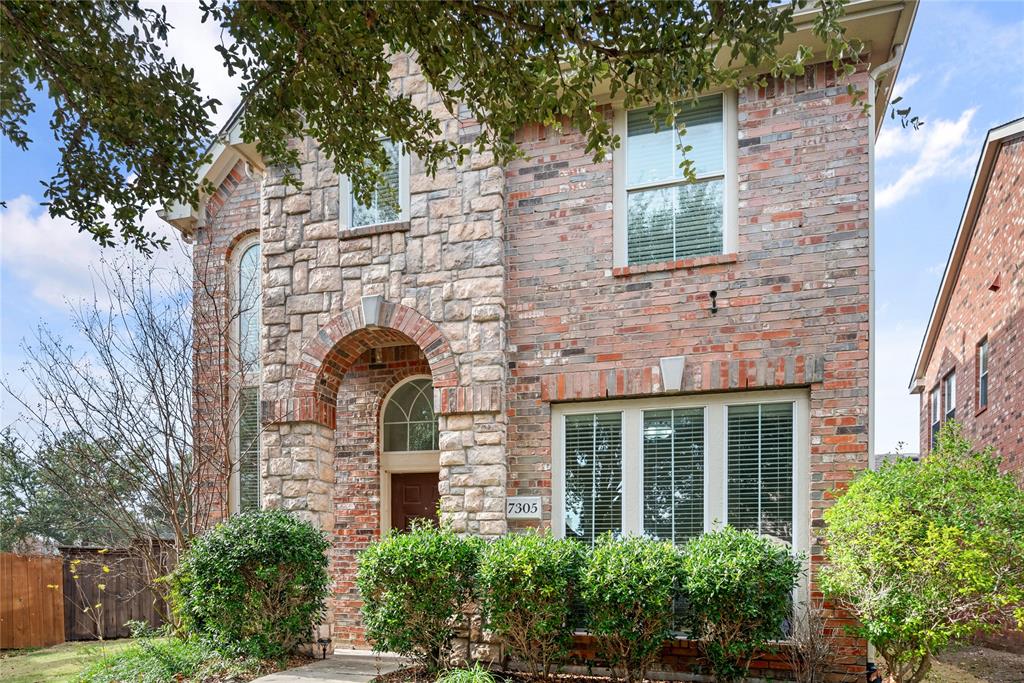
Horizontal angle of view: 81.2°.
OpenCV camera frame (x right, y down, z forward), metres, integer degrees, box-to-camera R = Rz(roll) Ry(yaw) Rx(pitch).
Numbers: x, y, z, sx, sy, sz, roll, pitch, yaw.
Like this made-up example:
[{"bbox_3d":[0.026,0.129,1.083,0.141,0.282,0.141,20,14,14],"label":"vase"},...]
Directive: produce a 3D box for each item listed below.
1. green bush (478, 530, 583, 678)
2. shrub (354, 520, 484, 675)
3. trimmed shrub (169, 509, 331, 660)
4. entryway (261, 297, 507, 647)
[{"bbox_3d":[0.162,2.298,5.240,0.880,1.270,0.850,0,0,0],"label":"green bush"},{"bbox_3d":[-0.872,2.378,5.570,1.080,1.380,0.980,0,0,18],"label":"shrub"},{"bbox_3d":[-2.658,2.461,6.050,1.550,1.500,1.350,0,0,18],"label":"trimmed shrub"},{"bbox_3d":[-1.314,1.368,6.405,2.852,3.637,0.600,0,0,18],"label":"entryway"}]

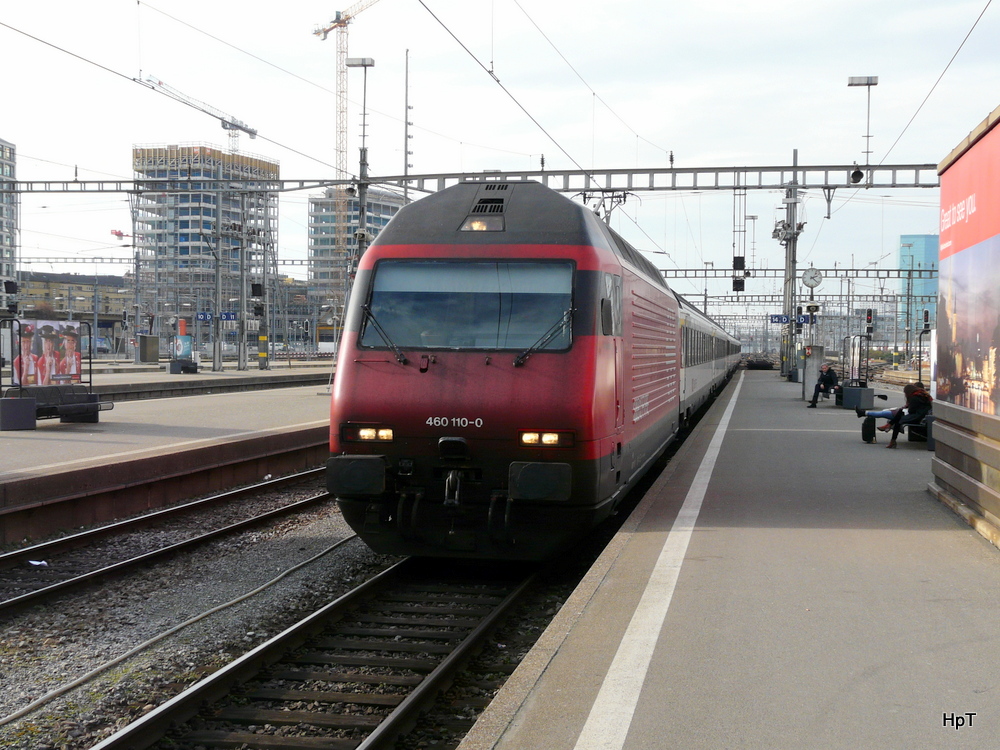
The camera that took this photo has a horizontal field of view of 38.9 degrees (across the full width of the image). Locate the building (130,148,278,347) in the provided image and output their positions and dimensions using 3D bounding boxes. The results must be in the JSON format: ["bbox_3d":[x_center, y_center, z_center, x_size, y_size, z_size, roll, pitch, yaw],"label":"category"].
[{"bbox_3d":[-82.155,-34.214,400.654,22.821,56.163,36.712,1,1,24],"label":"building"}]

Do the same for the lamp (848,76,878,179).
[{"bbox_3d":[12.308,-8.352,48.031,1.000,3.508,0.400,1,1,10],"label":"lamp"}]

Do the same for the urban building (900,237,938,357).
[{"bbox_3d":[439.515,-81.584,1476.000,47.000,126.000,38.000,1,1,10],"label":"urban building"}]

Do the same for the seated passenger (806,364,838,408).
[{"bbox_3d":[10.200,0.358,44.700,0.880,1.360,0.580,0,1,-10],"label":"seated passenger"}]

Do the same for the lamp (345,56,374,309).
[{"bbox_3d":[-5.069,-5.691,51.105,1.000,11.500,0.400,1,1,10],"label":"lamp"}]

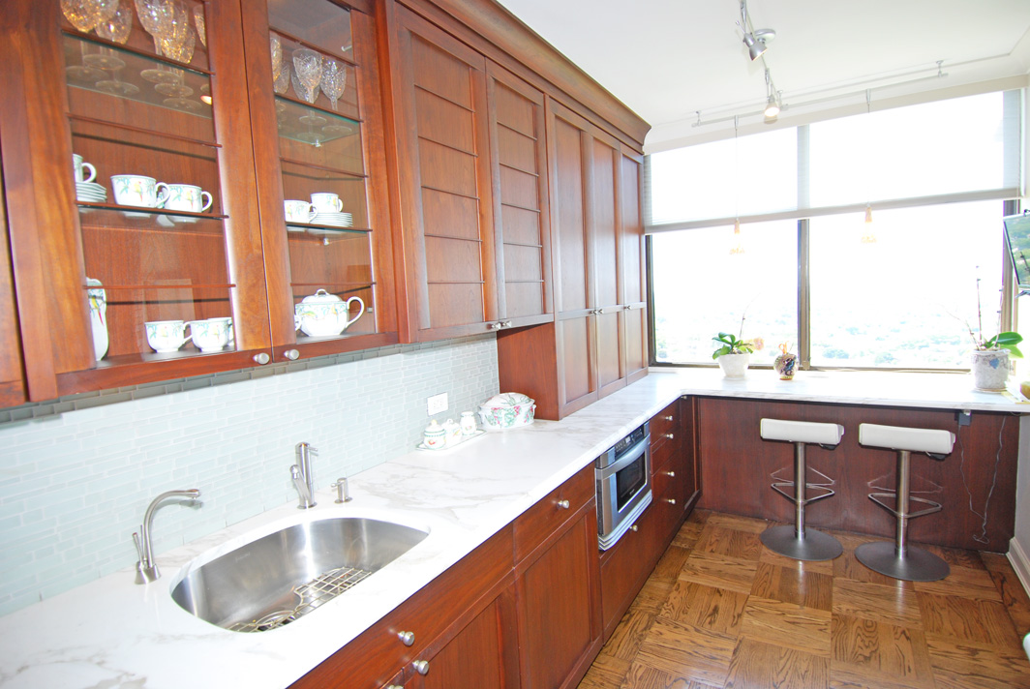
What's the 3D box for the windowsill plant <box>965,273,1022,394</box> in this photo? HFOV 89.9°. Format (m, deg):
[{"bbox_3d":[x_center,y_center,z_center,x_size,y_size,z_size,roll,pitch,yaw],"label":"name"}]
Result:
[{"bbox_3d":[2.313,-0.062,2.494,0.230,0.560,0.190,1,6,32],"label":"windowsill plant"}]

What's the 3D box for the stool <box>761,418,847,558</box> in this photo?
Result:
[{"bbox_3d":[1.625,0.760,2.930,0.410,0.765,0.410,1,6,32],"label":"stool"}]

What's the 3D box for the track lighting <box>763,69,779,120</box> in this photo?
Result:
[{"bbox_3d":[1.061,-1.047,2.140,0.070,0.205,0.080,1,6,32],"label":"track lighting"}]

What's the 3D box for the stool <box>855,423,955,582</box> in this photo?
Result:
[{"bbox_3d":[2.016,0.764,2.685,0.410,0.765,0.410,1,6,32],"label":"stool"}]

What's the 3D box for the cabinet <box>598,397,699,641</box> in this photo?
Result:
[{"bbox_3d":[0.520,0.717,2.853,0.610,0.800,1.710,1,6,32],"label":"cabinet"}]

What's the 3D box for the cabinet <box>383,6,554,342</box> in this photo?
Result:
[{"bbox_3d":[-0.218,-0.537,1.944,0.305,0.970,0.915,1,6,32],"label":"cabinet"}]

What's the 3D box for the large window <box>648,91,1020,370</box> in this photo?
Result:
[{"bbox_3d":[1.686,-0.549,3.017,1.840,1.400,0.100,0,6,30],"label":"large window"}]

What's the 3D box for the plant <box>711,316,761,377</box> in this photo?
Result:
[{"bbox_3d":[1.369,0.026,3.170,0.280,0.360,0.220,1,6,32],"label":"plant"}]

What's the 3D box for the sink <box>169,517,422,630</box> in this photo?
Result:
[{"bbox_3d":[-0.497,0.597,1.220,0.460,0.180,0.510,1,6,32],"label":"sink"}]

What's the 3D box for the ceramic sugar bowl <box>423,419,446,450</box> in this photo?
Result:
[{"bbox_3d":[-0.313,0.343,1.987,0.084,0.100,0.084,-3,5,0],"label":"ceramic sugar bowl"}]

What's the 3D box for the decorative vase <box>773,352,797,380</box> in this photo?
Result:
[{"bbox_3d":[1.605,0.128,3.052,0.133,0.152,0.133,1,6,32],"label":"decorative vase"}]

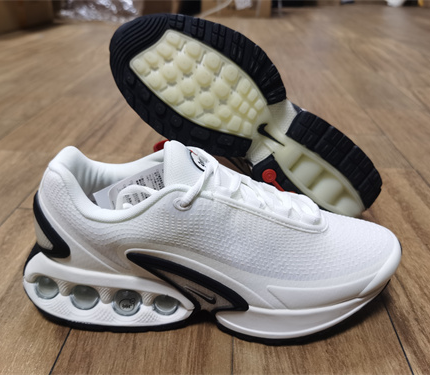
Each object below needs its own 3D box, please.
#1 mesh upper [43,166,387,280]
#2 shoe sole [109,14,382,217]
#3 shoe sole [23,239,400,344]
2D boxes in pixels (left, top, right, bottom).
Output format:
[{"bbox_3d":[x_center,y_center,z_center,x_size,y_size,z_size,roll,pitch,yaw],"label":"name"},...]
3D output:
[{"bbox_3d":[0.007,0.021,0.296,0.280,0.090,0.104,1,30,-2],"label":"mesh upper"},{"bbox_3d":[0.037,-0.064,0.407,0.298,0.108,0.125,36,6,-13],"label":"shoe sole"},{"bbox_3d":[0.000,0.063,0.321,0.298,0.056,0.108,1,30,-2],"label":"shoe sole"}]

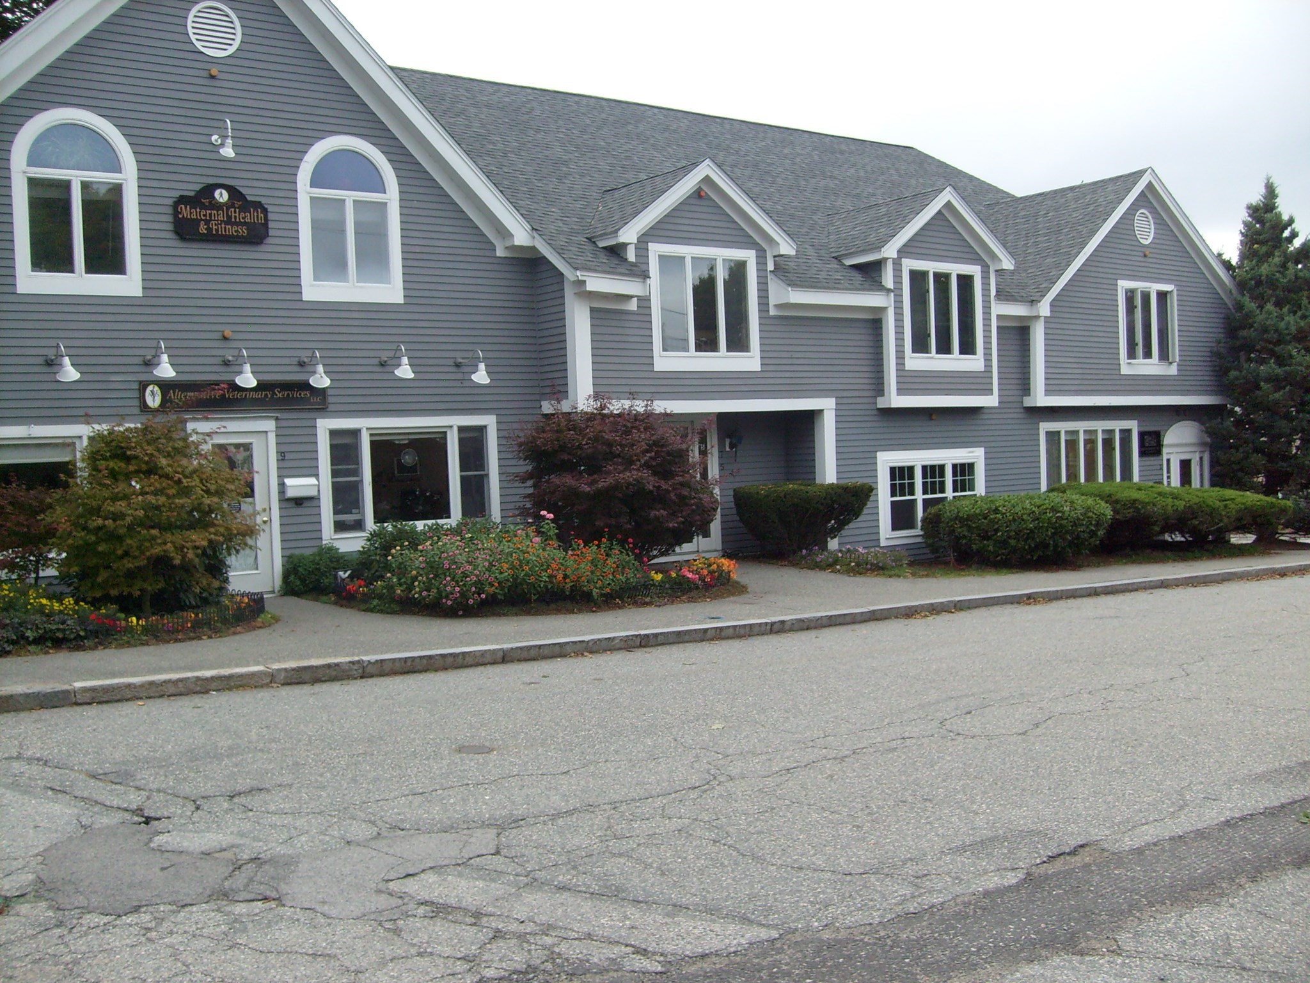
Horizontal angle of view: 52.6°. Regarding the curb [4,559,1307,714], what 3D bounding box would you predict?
[{"bbox_3d":[2.322,1.300,14.407,17.800,0.180,0.220,-2,1,-35],"label":"curb"}]

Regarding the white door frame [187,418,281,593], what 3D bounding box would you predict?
[{"bbox_3d":[-5.162,0.198,16.425,1.130,2.250,0.160,-3,2,-35],"label":"white door frame"}]

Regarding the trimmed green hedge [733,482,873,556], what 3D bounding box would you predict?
[{"bbox_3d":[2.267,0.486,19.448,2.100,1.100,1.750,-3,2,-35],"label":"trimmed green hedge"}]

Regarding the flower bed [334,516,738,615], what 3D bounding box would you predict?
[{"bbox_3d":[-1.303,0.822,15.753,4.500,0.900,2.700,-3,2,-35],"label":"flower bed"}]

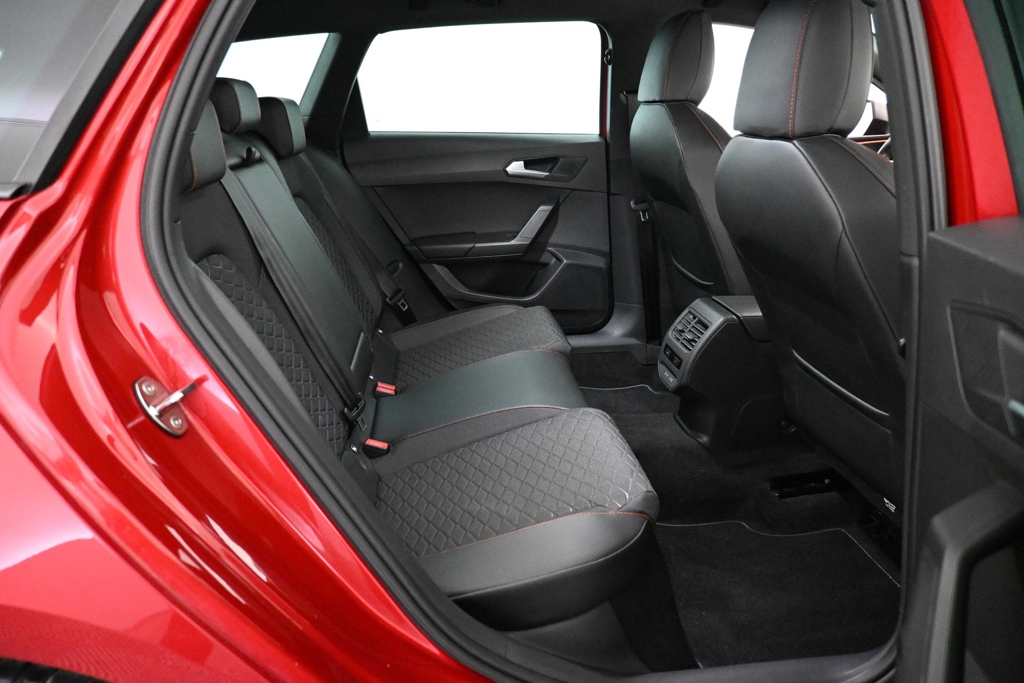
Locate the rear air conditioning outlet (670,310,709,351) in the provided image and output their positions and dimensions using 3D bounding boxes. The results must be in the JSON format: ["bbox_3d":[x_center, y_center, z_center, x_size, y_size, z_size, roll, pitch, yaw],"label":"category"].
[{"bbox_3d":[0.398,-0.026,1.532,0.030,0.068,0.100,31,14,-16],"label":"rear air conditioning outlet"}]

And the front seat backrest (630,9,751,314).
[{"bbox_3d":[0.499,-0.413,1.789,0.260,0.850,0.500,-15,21,0],"label":"front seat backrest"}]

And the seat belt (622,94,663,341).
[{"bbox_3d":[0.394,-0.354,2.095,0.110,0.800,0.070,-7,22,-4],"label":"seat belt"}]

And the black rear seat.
[{"bbox_3d":[-0.198,-0.110,1.436,0.790,0.830,1.280,-2,21,-5],"label":"black rear seat"}]

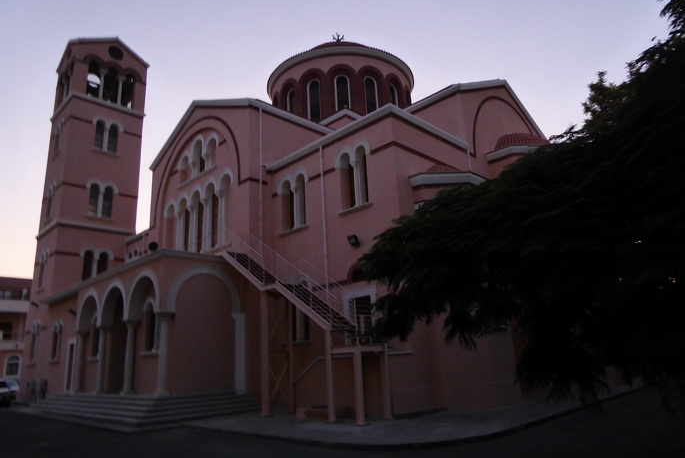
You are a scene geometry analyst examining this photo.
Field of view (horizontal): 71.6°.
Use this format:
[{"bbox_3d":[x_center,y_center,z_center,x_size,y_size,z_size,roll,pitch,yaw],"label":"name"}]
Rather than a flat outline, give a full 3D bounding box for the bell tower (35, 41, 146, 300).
[{"bbox_3d":[-18.960,-3.053,36.088,5.105,23.124,5.412,11,-20,-42],"label":"bell tower"}]

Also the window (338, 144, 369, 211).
[{"bbox_3d":[0.490,-1.893,17.894,0.312,2.223,1.462,12,-21,-43],"label":"window"}]

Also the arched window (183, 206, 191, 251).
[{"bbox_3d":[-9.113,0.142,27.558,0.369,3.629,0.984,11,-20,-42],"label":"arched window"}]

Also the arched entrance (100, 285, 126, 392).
[{"bbox_3d":[-9.897,4.807,20.865,0.487,4.680,2.779,12,-21,-43],"label":"arched entrance"}]

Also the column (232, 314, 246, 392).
[{"bbox_3d":[-4.183,4.981,19.008,0.487,3.101,0.409,12,-21,-43],"label":"column"}]

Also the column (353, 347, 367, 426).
[{"bbox_3d":[0.470,4.586,13.994,0.191,2.177,0.191,11,-20,-42],"label":"column"}]

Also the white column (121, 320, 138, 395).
[{"bbox_3d":[-8.730,5.359,19.834,0.492,2.927,0.492,11,-20,-42],"label":"white column"}]

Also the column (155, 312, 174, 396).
[{"bbox_3d":[-6.553,4.590,17.420,0.487,2.964,0.487,12,-21,-43],"label":"column"}]

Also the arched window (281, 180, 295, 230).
[{"bbox_3d":[-2.267,-1.022,20.583,0.292,2.242,0.799,12,-21,-43],"label":"arched window"}]

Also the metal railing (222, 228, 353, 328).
[{"bbox_3d":[-2.253,1.581,17.506,1.121,4.680,6.435,12,-21,-43],"label":"metal railing"}]

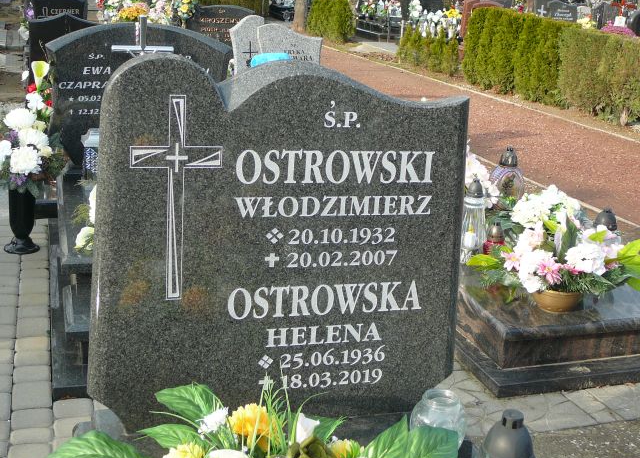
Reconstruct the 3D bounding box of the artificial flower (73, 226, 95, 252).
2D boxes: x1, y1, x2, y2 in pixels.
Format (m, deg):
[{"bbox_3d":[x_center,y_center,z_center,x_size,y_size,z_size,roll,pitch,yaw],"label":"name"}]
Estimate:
[{"bbox_3d":[-0.810,0.033,3.150,0.090,0.090,0.085,-2,17,-14],"label":"artificial flower"}]

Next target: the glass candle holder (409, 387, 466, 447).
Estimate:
[{"bbox_3d":[0.231,0.382,1.760,0.105,0.115,0.105,5,16,9],"label":"glass candle holder"}]

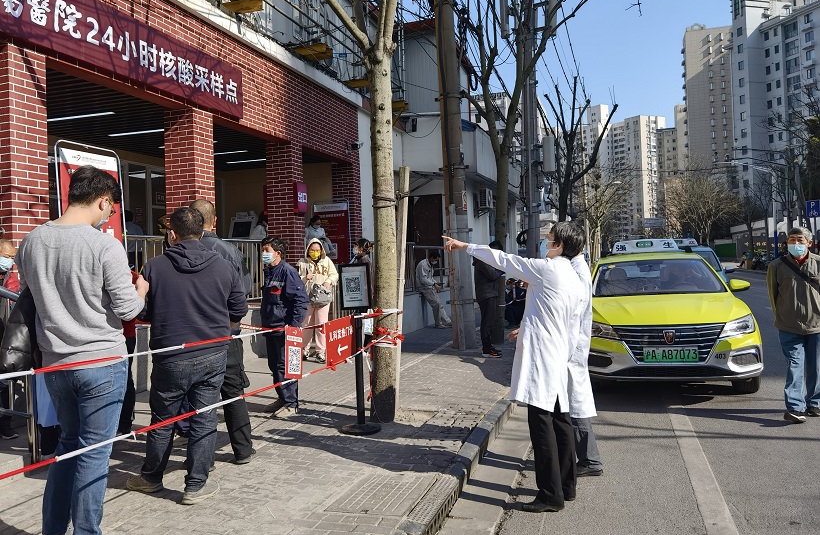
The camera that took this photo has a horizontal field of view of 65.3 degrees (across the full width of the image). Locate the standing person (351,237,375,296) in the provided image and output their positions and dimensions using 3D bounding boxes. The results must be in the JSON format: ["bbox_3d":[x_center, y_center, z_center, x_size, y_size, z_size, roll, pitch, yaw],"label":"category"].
[{"bbox_3d":[-0.626,0.399,8.800,0.380,1.600,0.480,-2,1,-15],"label":"standing person"}]

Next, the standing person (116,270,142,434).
[{"bbox_3d":[-2.363,0.547,5.150,0.330,1.600,0.460,-2,1,12],"label":"standing person"}]

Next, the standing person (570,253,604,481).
[{"bbox_3d":[1.106,0.558,4.380,0.360,1.670,0.500,-1,1,25],"label":"standing person"}]

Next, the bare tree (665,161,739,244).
[{"bbox_3d":[22.788,-4.235,50.000,5.800,8.300,5.600,-1,1,18],"label":"bare tree"}]

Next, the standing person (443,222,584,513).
[{"bbox_3d":[0.689,0.603,3.950,0.780,1.700,0.580,-1,1,41],"label":"standing person"}]

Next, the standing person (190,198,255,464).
[{"bbox_3d":[-1.284,0.433,4.180,0.560,1.730,0.420,-2,1,6],"label":"standing person"}]

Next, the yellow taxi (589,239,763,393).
[{"bbox_3d":[3.070,0.468,8.144,1.880,1.620,4.560,-2,1,16],"label":"yellow taxi"}]

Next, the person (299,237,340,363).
[{"bbox_3d":[-1.258,0.442,8.700,0.530,1.660,0.380,-2,1,0],"label":"person"}]

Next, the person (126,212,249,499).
[{"bbox_3d":[-1.310,0.471,3.750,0.630,1.690,0.460,-2,1,-19],"label":"person"}]

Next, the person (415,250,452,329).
[{"bbox_3d":[0.470,0.430,12.800,0.660,1.500,0.500,-2,1,18],"label":"person"}]

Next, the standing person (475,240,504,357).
[{"bbox_3d":[1.119,0.443,9.000,0.400,1.620,0.500,-2,1,6],"label":"standing person"}]

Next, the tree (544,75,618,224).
[{"bbox_3d":[5.065,-2.246,19.000,2.100,6.300,2.000,-1,1,18],"label":"tree"}]

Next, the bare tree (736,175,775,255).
[{"bbox_3d":[23.768,-3.199,44.000,2.700,6.100,2.700,-2,1,18],"label":"bare tree"}]

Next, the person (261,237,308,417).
[{"bbox_3d":[-1.177,0.530,6.000,0.360,1.620,0.480,-2,1,-30],"label":"person"}]

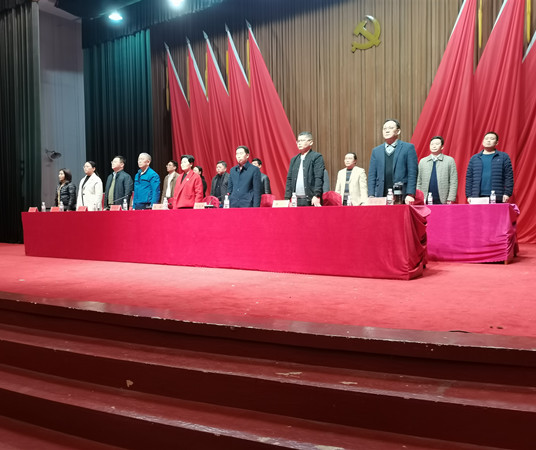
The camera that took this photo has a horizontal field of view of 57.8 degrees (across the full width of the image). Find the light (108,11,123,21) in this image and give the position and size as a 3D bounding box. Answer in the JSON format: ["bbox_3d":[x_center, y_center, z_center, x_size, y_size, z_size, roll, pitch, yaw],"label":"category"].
[{"bbox_3d":[-3.694,-5.075,11.757,0.280,0.220,0.260,0,2,31],"label":"light"}]

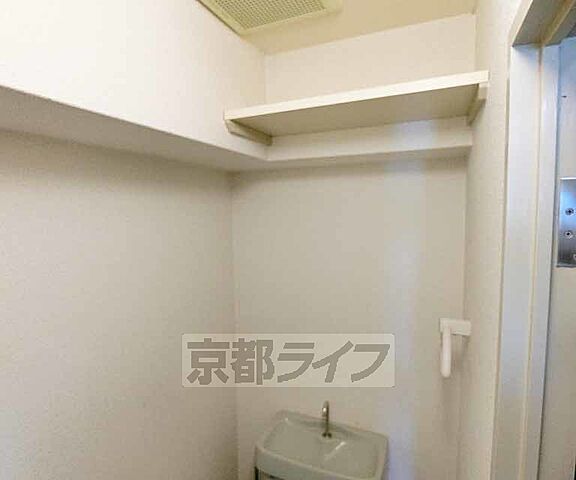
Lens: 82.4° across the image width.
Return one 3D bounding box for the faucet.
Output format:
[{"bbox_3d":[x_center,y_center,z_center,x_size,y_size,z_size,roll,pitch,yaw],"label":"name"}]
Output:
[{"bbox_3d":[0.133,0.626,1.143,0.034,0.143,0.064,2,6,24],"label":"faucet"}]

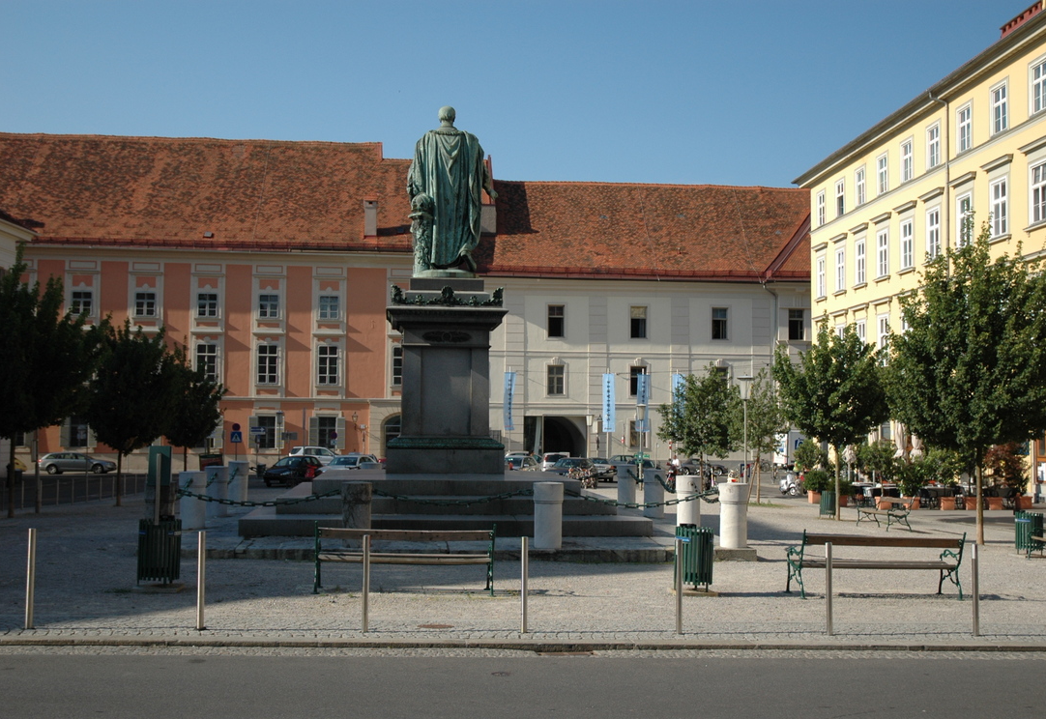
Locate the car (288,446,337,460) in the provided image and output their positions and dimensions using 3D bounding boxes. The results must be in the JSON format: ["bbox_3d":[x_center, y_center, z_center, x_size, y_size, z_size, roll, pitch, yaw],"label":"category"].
[{"bbox_3d":[-13.141,6.671,79.248,4.550,1.780,1.820,1,-3,-6],"label":"car"}]

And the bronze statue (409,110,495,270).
[{"bbox_3d":[-1.396,-3.319,23.607,1.747,3.335,1.300,1,-3,-6],"label":"bronze statue"}]

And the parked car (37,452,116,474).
[{"bbox_3d":[-29.774,6.927,79.962,4.850,1.460,1.840,1,-3,-5],"label":"parked car"}]

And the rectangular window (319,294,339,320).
[{"bbox_3d":[-13.246,-3.571,82.200,1.370,1.620,0.200,1,-3,-7],"label":"rectangular window"}]

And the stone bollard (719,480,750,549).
[{"bbox_3d":[3.489,2.584,19.850,0.480,1.030,0.480,1,-3,0],"label":"stone bollard"}]

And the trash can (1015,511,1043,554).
[{"bbox_3d":[9.302,3.186,22.065,0.500,0.794,0.500,1,-3,0],"label":"trash can"}]

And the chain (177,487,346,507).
[{"bbox_3d":[-4.209,2.196,19.130,2.650,0.300,0.080,1,-3,-6],"label":"chain"}]

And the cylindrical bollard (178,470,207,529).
[{"bbox_3d":[-5.948,2.549,21.601,0.485,1.025,0.485,1,-3,-6],"label":"cylindrical bollard"}]

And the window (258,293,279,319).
[{"bbox_3d":[-16.978,-3.574,80.396,1.309,1.657,0.200,1,-4,-6],"label":"window"}]

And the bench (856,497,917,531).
[{"bbox_3d":[8.600,3.634,28.500,0.650,0.790,1.860,1,-3,-4],"label":"bench"}]

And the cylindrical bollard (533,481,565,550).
[{"bbox_3d":[0.381,2.333,17.869,0.445,0.990,0.445,0,-4,0],"label":"cylindrical bollard"}]

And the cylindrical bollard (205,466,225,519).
[{"bbox_3d":[-6.544,2.822,25.700,0.480,1.030,0.480,1,-3,-6],"label":"cylindrical bollard"}]

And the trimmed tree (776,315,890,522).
[{"bbox_3d":[8.680,1.693,33.663,3.250,5.640,3.200,1,-3,-6],"label":"trimmed tree"}]

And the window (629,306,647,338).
[{"bbox_3d":[8.729,-2.812,90.799,1.300,2.450,0.250,1,-3,-6],"label":"window"}]

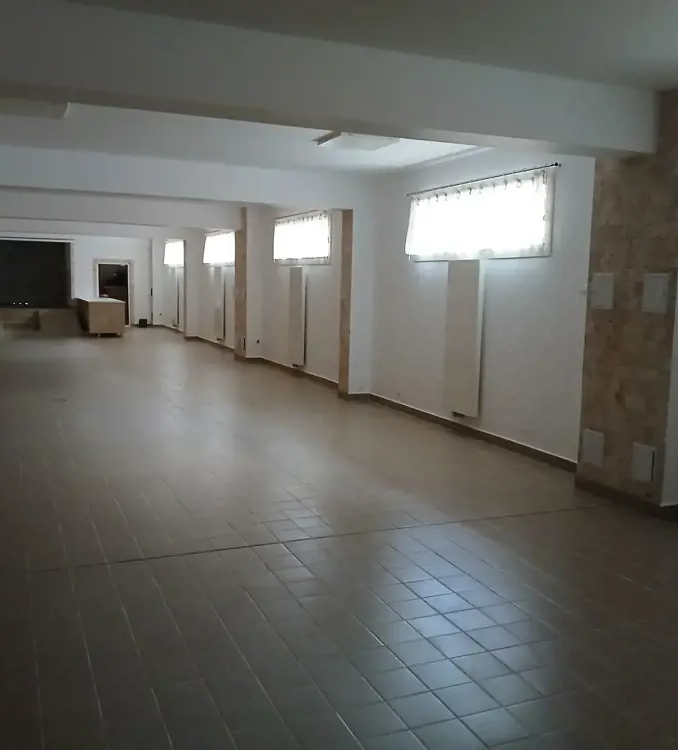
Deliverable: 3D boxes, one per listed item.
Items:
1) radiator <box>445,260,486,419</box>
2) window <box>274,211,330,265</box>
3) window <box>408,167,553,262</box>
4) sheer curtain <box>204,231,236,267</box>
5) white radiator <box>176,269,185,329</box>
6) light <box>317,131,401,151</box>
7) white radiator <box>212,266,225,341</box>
[{"bbox_3d":[1.357,-0.410,8.088,0.092,1.609,0.624,-1,8,-23],"label":"radiator"},{"bbox_3d":[-0.670,-2.288,12.666,0.089,0.757,2.623,-1,8,-23],"label":"window"},{"bbox_3d":[1.373,-1.642,7.969,0.089,0.757,2.673,-1,8,-23],"label":"window"},{"bbox_3d":[-2.742,-2.917,17.559,0.129,0.772,2.772,-1,8,-23],"label":"sheer curtain"},{"bbox_3d":[-4.801,-2.302,22.255,0.092,1.653,0.624,-1,8,-23],"label":"white radiator"},{"bbox_3d":[0.198,-2.202,7.019,0.594,0.079,0.604,-1,8,-23],"label":"light"},{"bbox_3d":[-2.776,-1.688,17.595,0.092,1.629,0.624,-1,8,-23],"label":"white radiator"}]

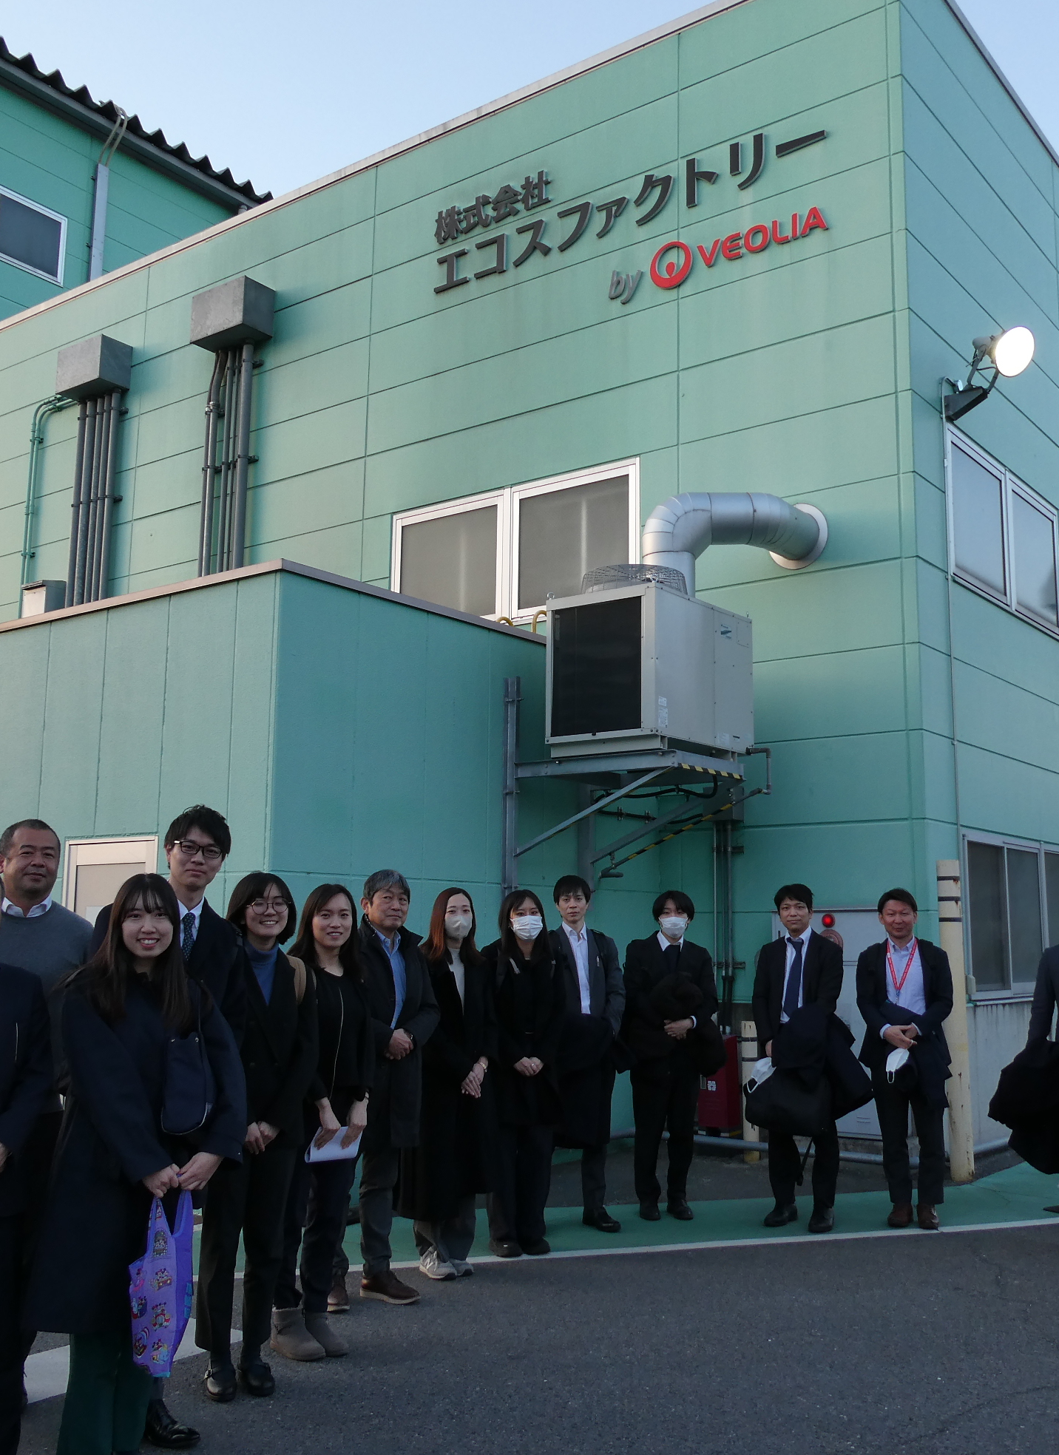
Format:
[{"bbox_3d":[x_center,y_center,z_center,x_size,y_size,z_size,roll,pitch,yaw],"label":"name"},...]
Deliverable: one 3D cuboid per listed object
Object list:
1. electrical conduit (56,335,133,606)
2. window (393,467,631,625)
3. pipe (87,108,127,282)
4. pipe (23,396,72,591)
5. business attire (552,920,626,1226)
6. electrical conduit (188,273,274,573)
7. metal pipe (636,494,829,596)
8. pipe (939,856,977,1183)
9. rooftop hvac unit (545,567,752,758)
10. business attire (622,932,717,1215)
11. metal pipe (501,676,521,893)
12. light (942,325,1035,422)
[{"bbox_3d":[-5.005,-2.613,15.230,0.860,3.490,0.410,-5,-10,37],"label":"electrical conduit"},{"bbox_3d":[-0.181,-1.459,11.560,2.720,1.230,0.120,-5,-10,37],"label":"window"},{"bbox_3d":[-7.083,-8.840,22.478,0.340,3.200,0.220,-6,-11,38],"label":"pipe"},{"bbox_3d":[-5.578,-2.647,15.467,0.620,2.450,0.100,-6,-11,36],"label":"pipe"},{"bbox_3d":[0.290,1.748,6.851,0.441,1.497,0.380,2,-8,-9],"label":"business attire"},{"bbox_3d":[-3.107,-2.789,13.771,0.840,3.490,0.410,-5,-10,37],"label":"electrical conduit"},{"bbox_3d":[1.451,-1.185,9.536,0.970,0.900,1.060,-5,-10,37],"label":"metal pipe"},{"bbox_3d":[2.697,1.813,8.472,0.145,1.947,0.145,-6,-11,38],"label":"pipe"},{"bbox_3d":[0.780,-0.343,8.575,0.830,1.110,1.080,-7,-12,39],"label":"rooftop hvac unit"},{"bbox_3d":[0.742,1.817,7.078,0.495,1.440,0.380,1,-8,3],"label":"business attire"},{"bbox_3d":[-0.113,0.403,8.687,0.100,1.510,0.110,-6,-11,38],"label":"metal pipe"},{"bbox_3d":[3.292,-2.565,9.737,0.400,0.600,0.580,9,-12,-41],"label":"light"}]

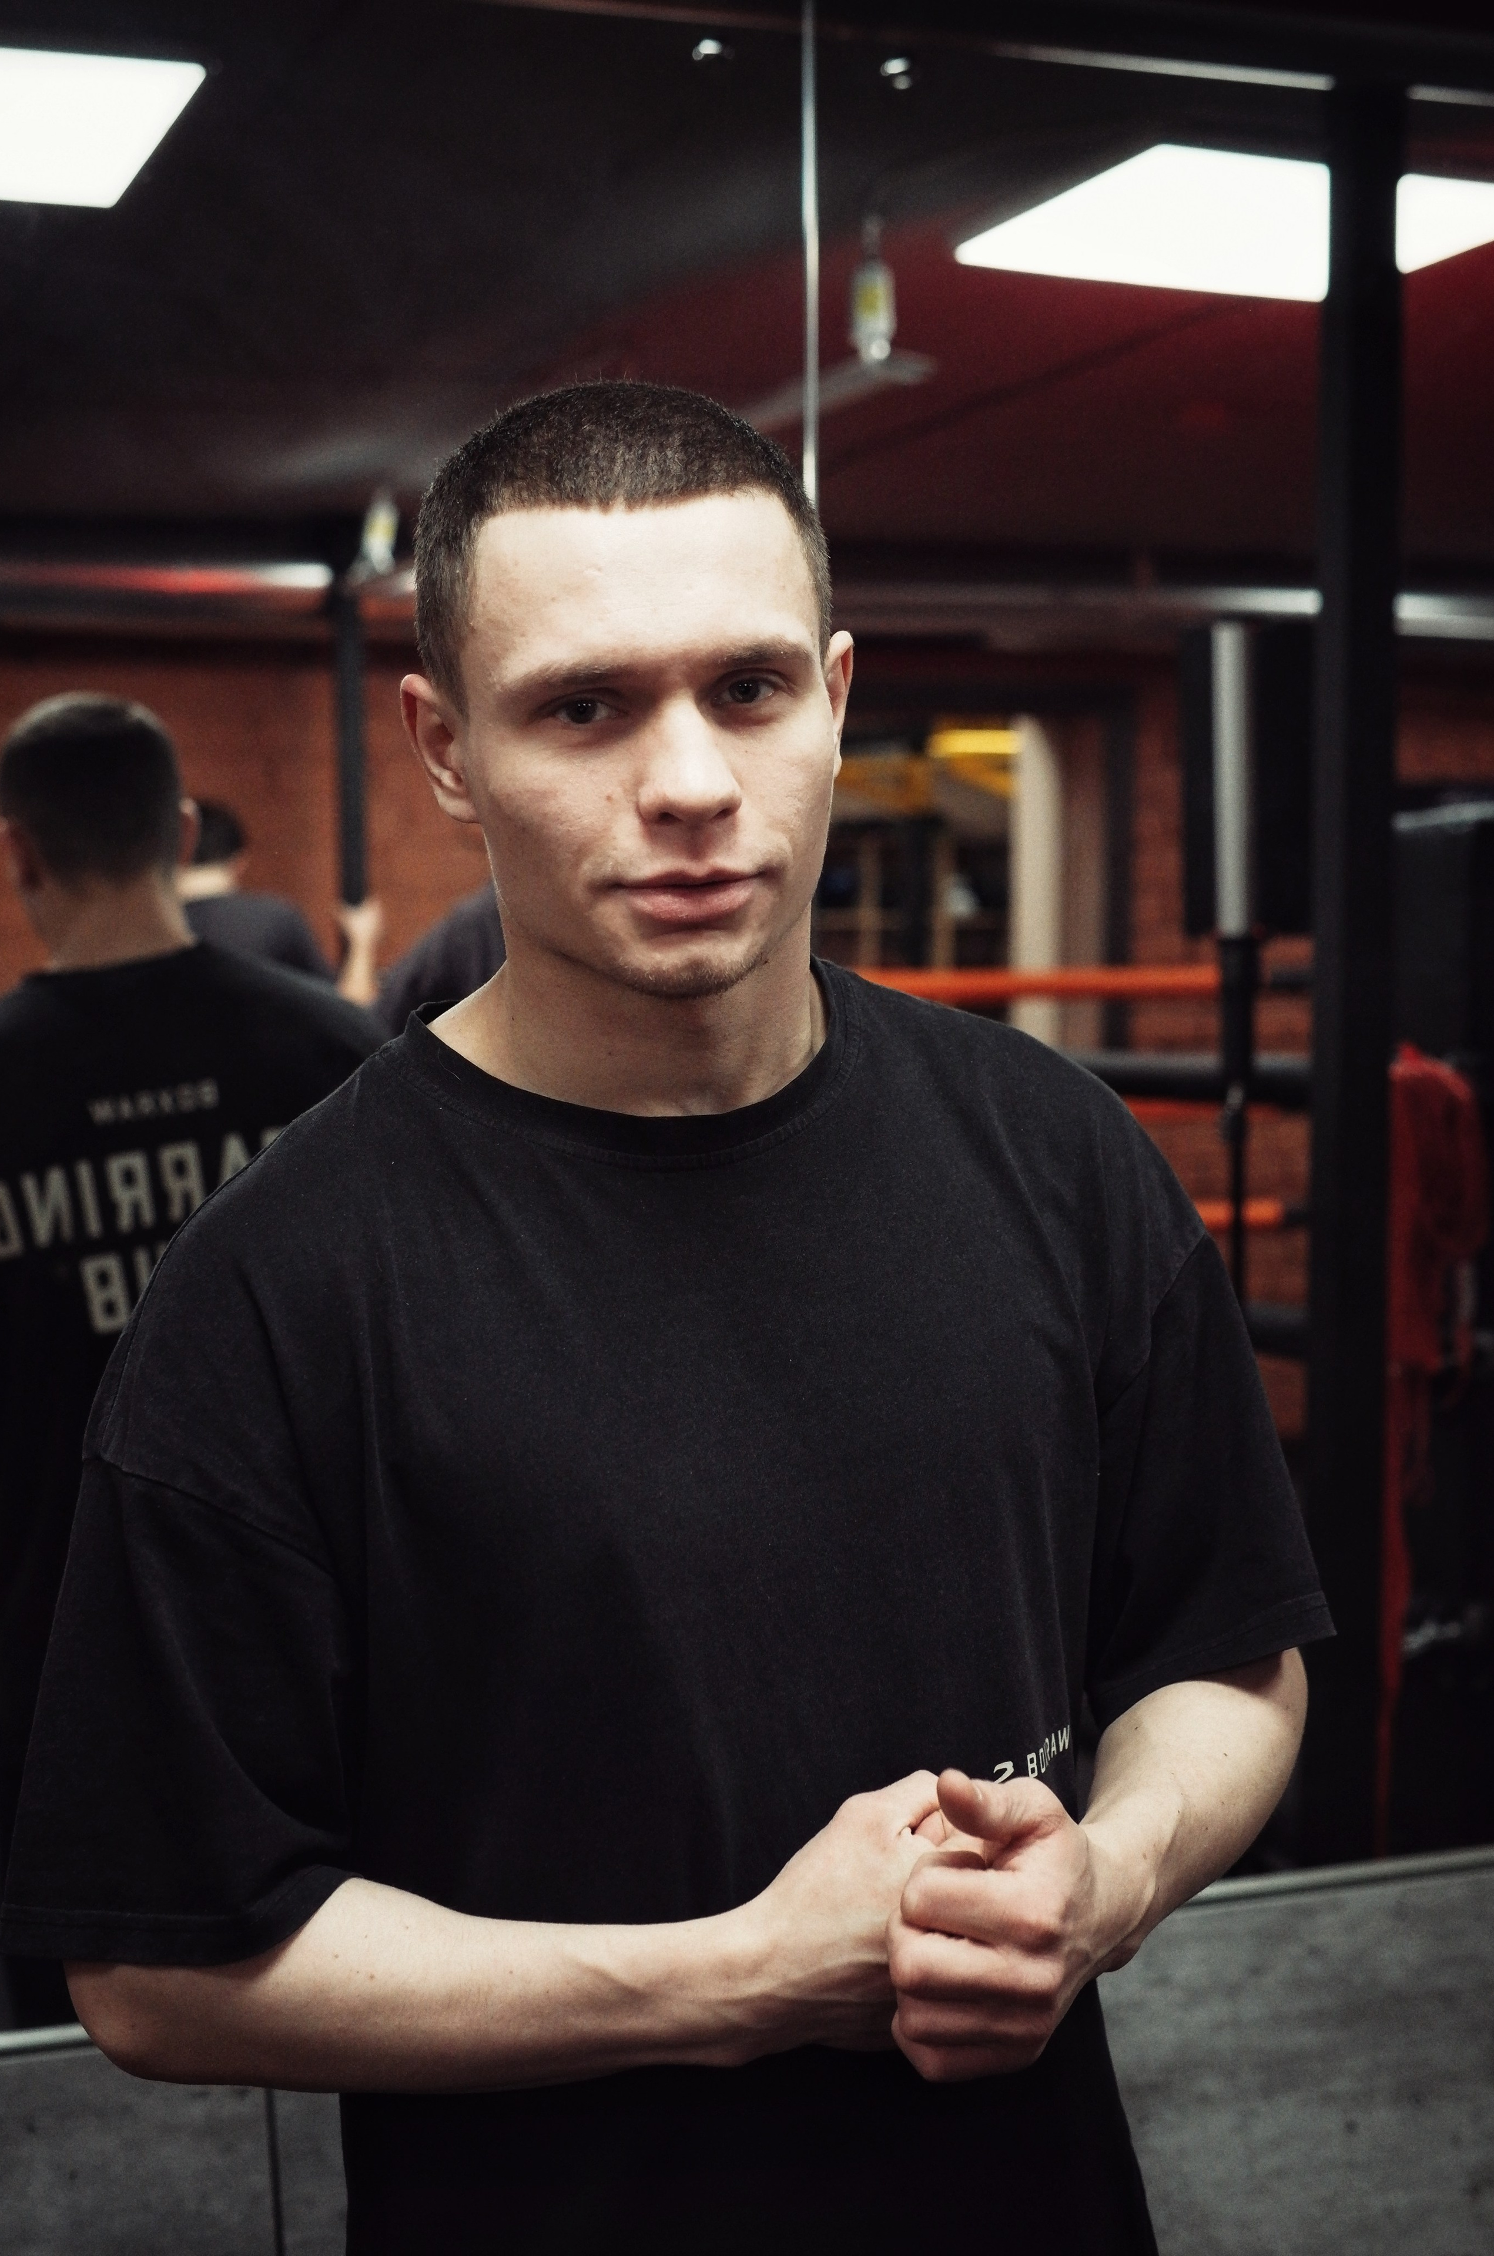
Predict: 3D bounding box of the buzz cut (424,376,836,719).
[{"bbox_3d":[-0.047,-0.218,1.140,0.168,0.165,0.192,-7,6,-11],"label":"buzz cut"}]

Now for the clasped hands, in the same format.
[{"bbox_3d":[0.074,0.294,1.040,0.142,0.113,0.130,-1,5,-9],"label":"clasped hands"}]

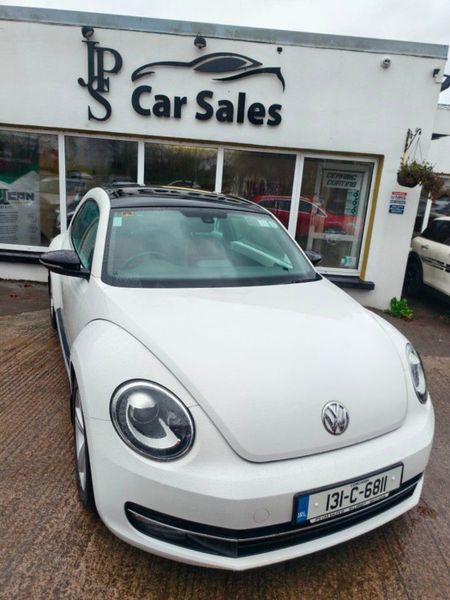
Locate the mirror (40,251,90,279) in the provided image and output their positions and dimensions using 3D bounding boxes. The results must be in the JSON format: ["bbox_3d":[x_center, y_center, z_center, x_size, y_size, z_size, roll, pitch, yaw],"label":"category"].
[{"bbox_3d":[-0.948,-0.210,2.359,0.260,0.160,0.140,-3,17,-25],"label":"mirror"}]

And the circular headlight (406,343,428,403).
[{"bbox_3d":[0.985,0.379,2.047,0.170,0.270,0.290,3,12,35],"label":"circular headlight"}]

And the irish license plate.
[{"bbox_3d":[0.486,0.733,1.513,0.525,0.118,0.020,-3,11,-25],"label":"irish license plate"}]

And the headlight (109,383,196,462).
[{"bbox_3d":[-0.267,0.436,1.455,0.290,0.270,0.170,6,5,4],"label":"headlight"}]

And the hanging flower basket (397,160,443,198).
[{"bbox_3d":[2.568,-1.601,5.294,0.540,0.450,0.440,4,14,-2],"label":"hanging flower basket"}]

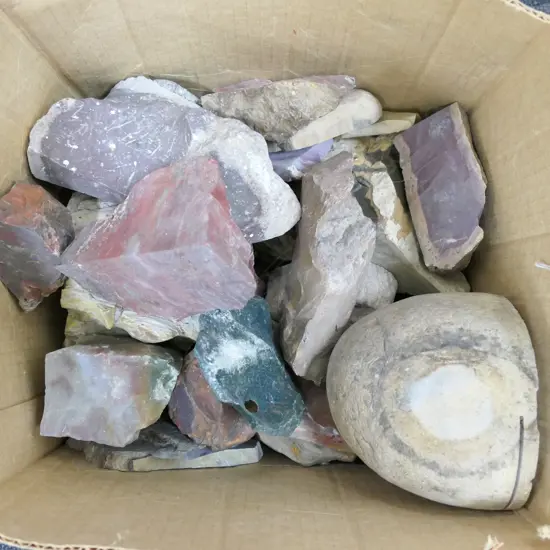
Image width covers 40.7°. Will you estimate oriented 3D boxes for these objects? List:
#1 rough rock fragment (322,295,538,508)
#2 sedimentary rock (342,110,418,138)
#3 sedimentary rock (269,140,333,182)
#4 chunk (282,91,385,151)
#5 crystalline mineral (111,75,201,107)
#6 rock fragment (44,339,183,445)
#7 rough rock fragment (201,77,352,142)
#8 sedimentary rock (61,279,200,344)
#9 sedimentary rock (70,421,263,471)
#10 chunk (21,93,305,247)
[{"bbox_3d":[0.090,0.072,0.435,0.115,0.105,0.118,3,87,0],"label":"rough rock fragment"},{"bbox_3d":[0.072,-0.104,0.515,0.055,0.030,0.025,-7,87,0],"label":"sedimentary rock"},{"bbox_3d":[0.015,-0.079,0.518,0.050,0.034,0.032,-12,87,0],"label":"sedimentary rock"},{"bbox_3d":[0.038,-0.102,0.492,0.067,0.038,0.031,-27,87,-1],"label":"chunk"},{"bbox_3d":[-0.084,-0.121,0.510,0.060,0.042,0.038,8,87,1],"label":"crystalline mineral"},{"bbox_3d":[-0.104,0.073,0.470,0.083,0.055,0.066,-2,87,0],"label":"rock fragment"},{"bbox_3d":[0.001,-0.114,0.512,0.102,0.055,0.048,0,87,0],"label":"rough rock fragment"},{"bbox_3d":[-0.097,0.021,0.500,0.088,0.050,0.055,8,87,1],"label":"sedimentary rock"},{"bbox_3d":[-0.073,0.113,0.505,0.122,0.045,0.038,-3,87,0],"label":"sedimentary rock"},{"bbox_3d":[-0.064,-0.067,0.452,0.155,0.060,0.075,20,88,1],"label":"chunk"}]

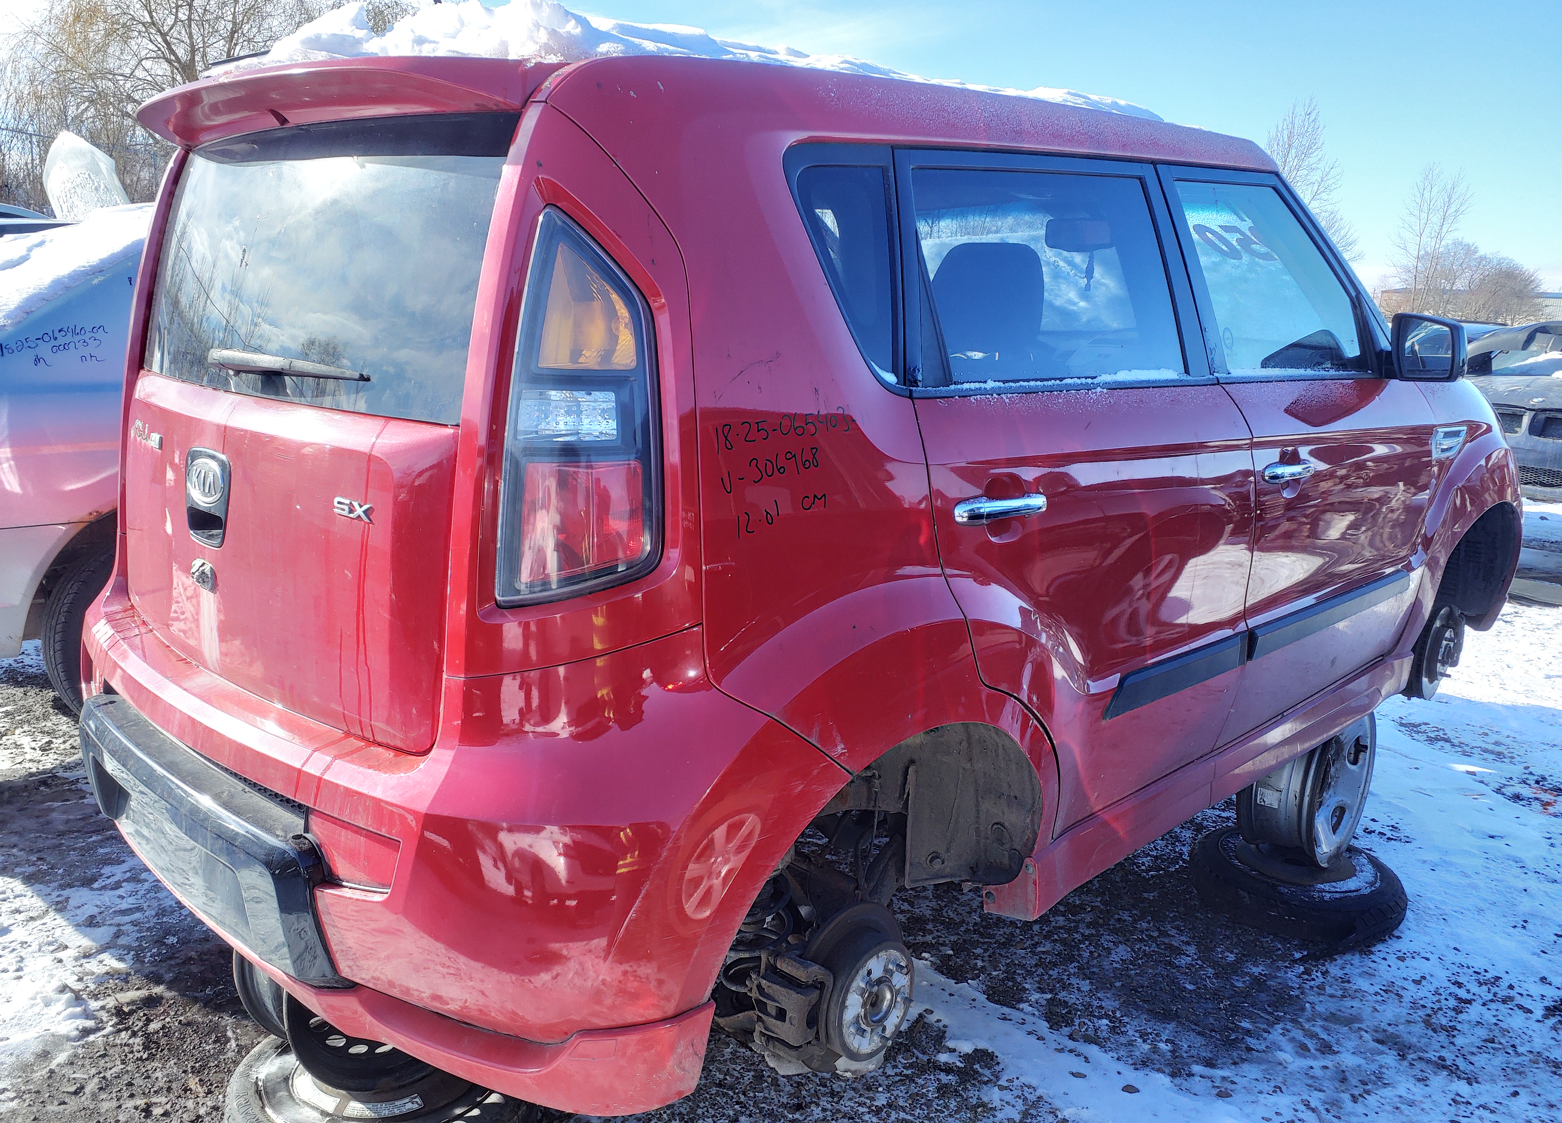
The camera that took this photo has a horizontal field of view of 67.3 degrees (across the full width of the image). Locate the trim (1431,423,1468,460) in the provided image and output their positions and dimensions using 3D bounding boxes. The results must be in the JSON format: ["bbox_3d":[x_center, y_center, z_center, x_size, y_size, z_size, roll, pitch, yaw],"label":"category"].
[{"bbox_3d":[1.740,-0.312,3.061,0.220,0.095,0.030,-10,17,-39],"label":"trim"}]

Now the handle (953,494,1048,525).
[{"bbox_3d":[0.308,-0.073,1.649,0.217,0.038,0.050,-11,18,-44],"label":"handle"}]

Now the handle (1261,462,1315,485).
[{"bbox_3d":[1.003,-0.177,2.325,0.217,0.038,0.050,-11,18,-44],"label":"handle"}]

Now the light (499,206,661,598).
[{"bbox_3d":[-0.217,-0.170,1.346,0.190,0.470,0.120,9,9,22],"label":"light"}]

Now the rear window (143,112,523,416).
[{"bbox_3d":[-0.755,-0.449,1.746,1.110,0.410,0.080,14,3,44],"label":"rear window"}]

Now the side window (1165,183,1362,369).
[{"bbox_3d":[1.062,-0.600,2.496,0.750,0.420,0.045,-11,-2,-44],"label":"side window"}]

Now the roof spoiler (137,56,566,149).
[{"bbox_3d":[-0.701,-0.683,1.742,0.215,0.115,1.130,-11,18,-44],"label":"roof spoiler"}]

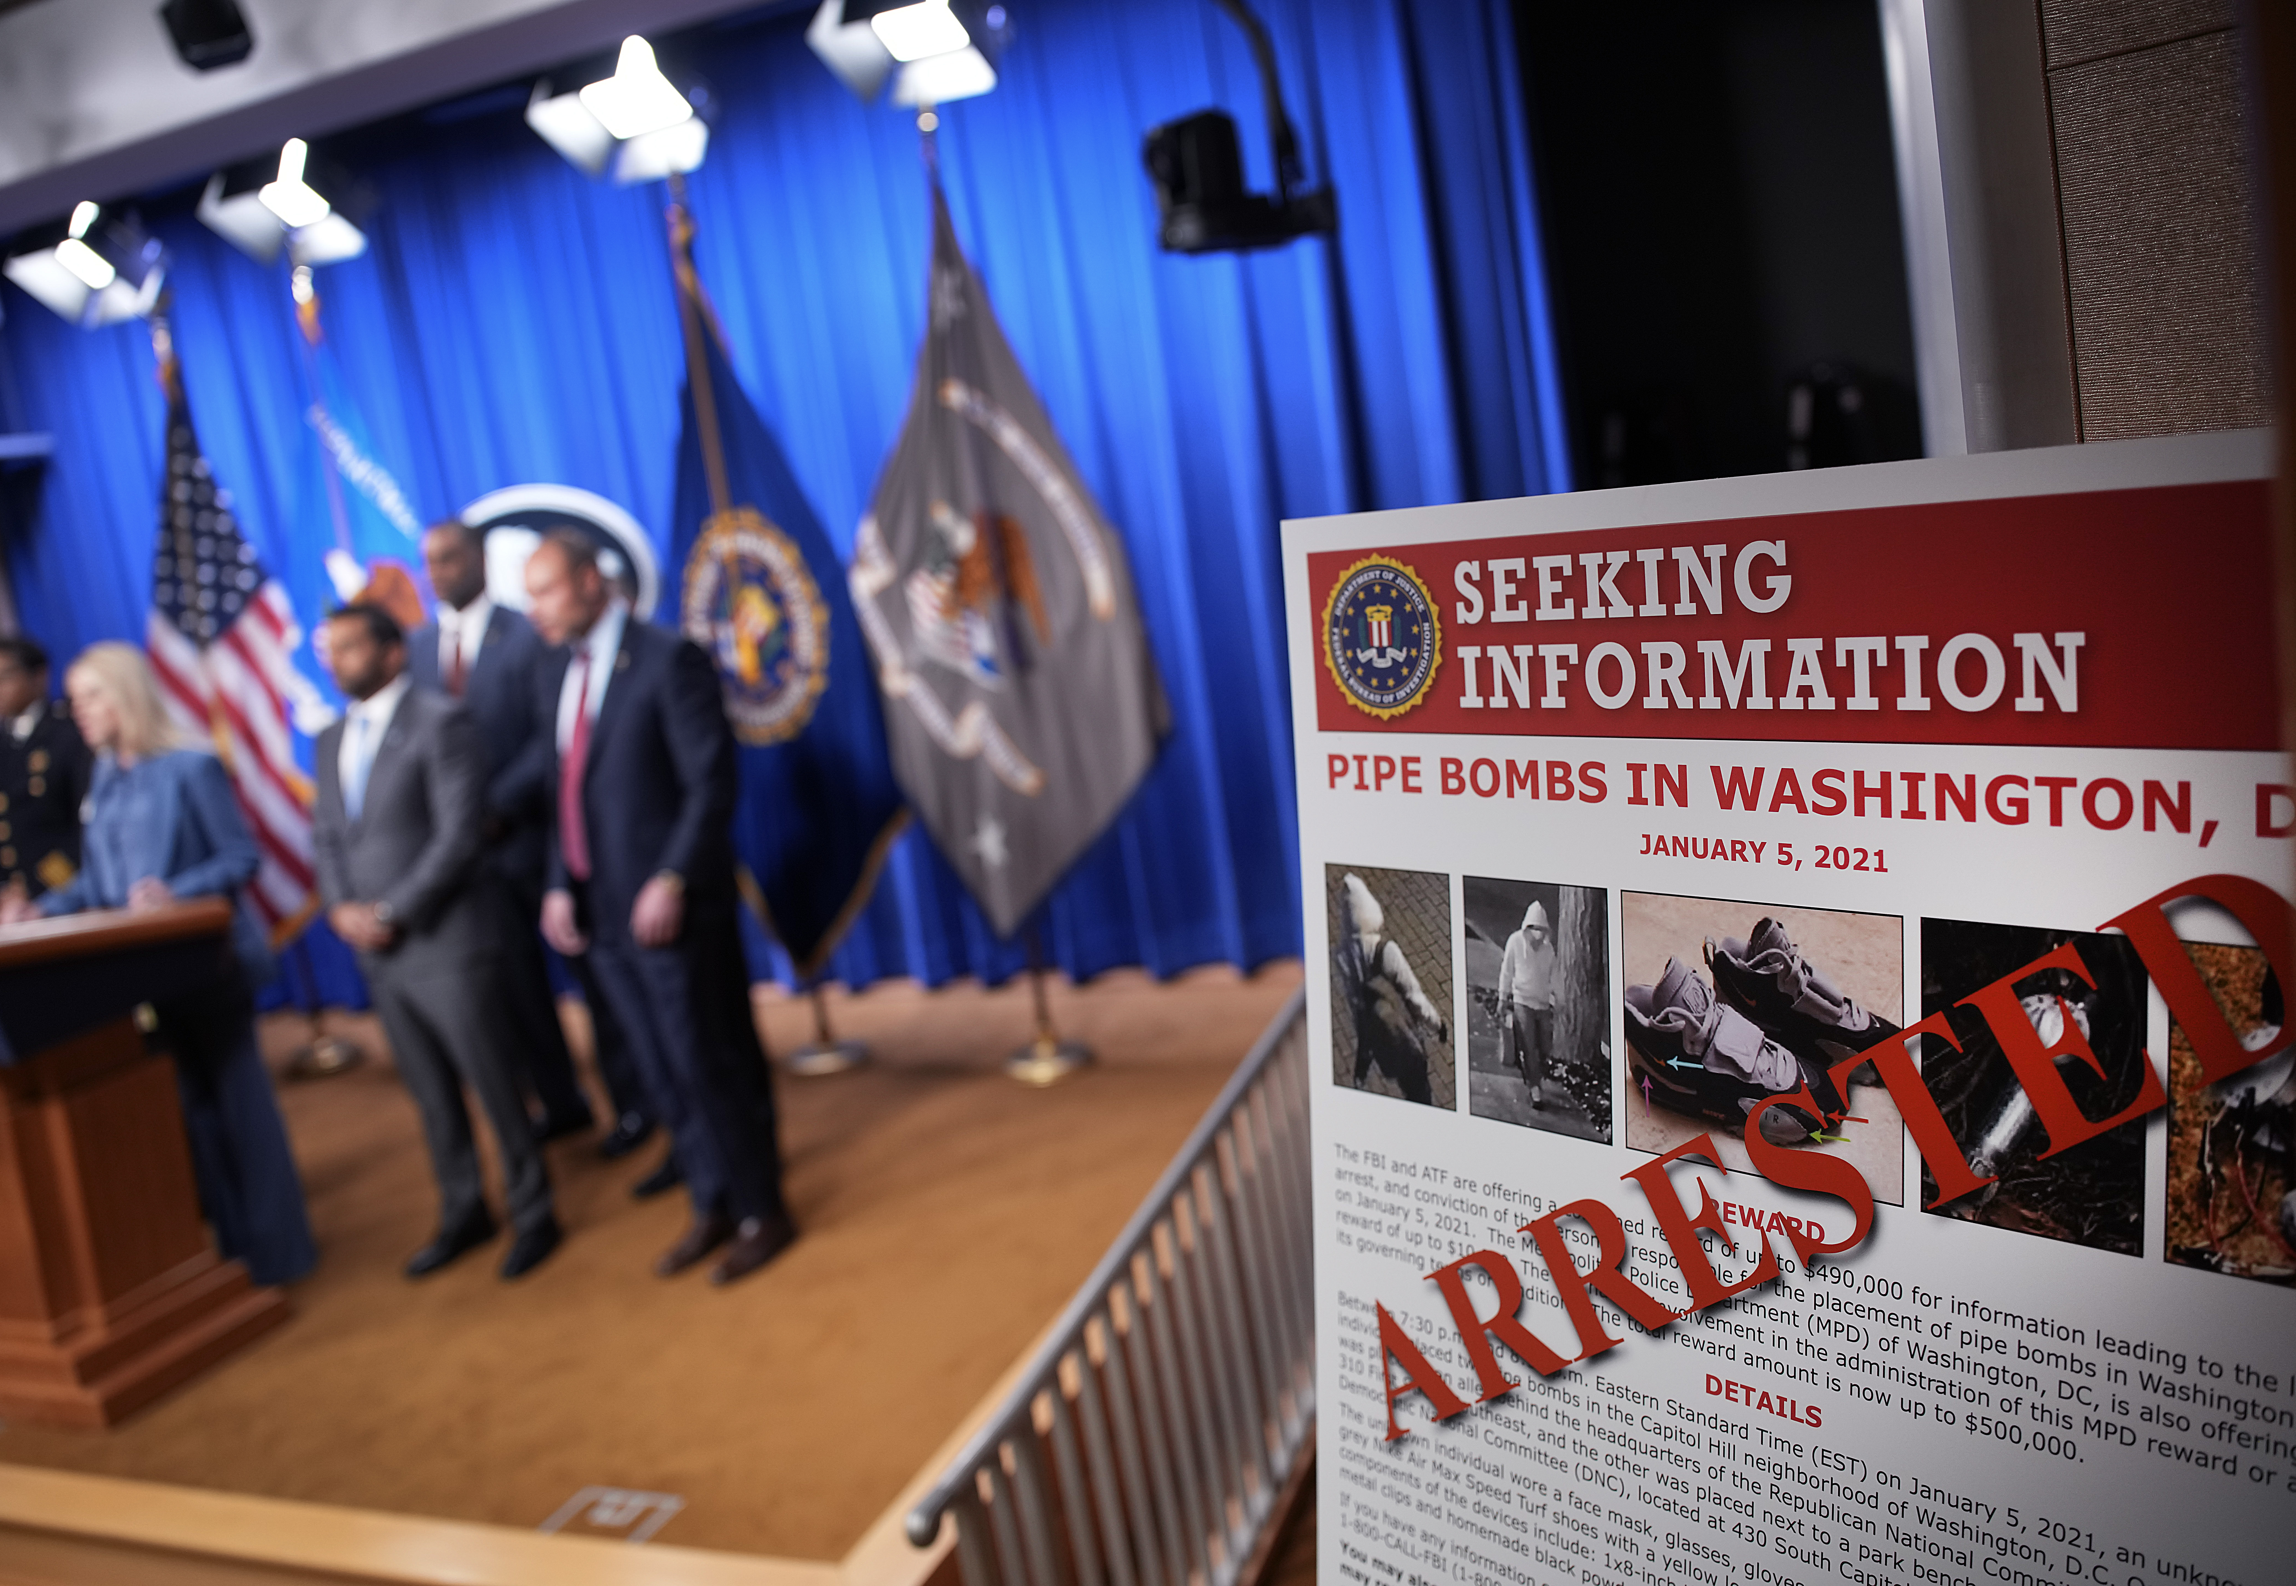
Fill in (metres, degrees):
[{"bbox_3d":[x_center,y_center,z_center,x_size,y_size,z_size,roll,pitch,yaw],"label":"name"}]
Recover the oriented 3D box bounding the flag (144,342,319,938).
[{"bbox_3d":[-3.669,-0.559,7.280,0.640,2.330,0.360,-5,9,25],"label":"flag"}]

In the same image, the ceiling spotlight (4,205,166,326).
[{"bbox_3d":[-3.998,-1.977,6.976,0.460,0.380,0.400,-5,49,25],"label":"ceiling spotlight"}]

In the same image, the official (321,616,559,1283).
[{"bbox_3d":[-1.897,0.365,4.792,0.520,1.730,0.360,-6,9,21],"label":"official"}]

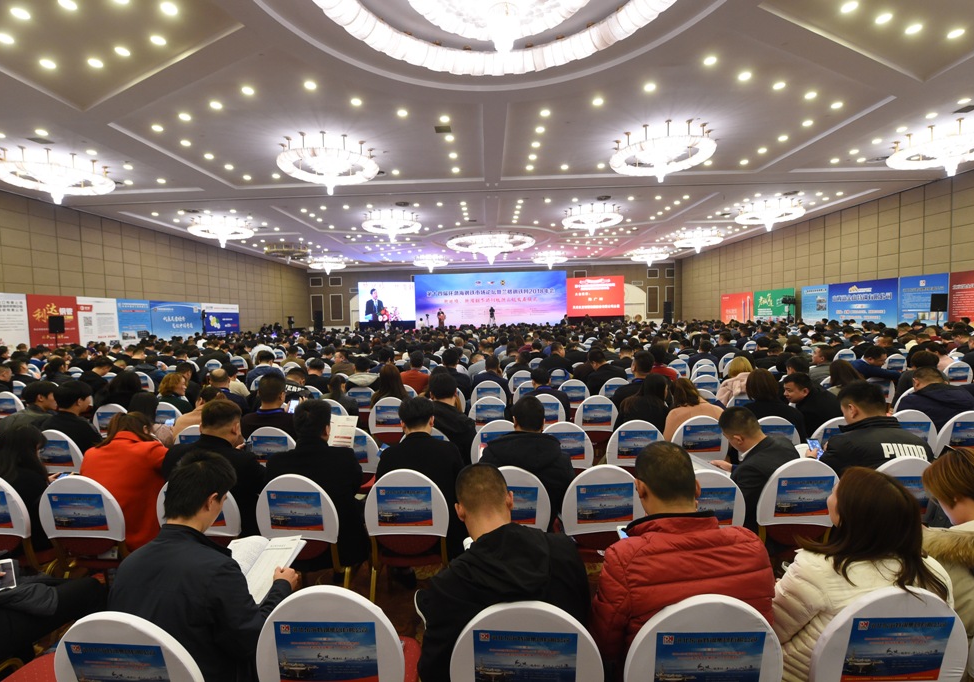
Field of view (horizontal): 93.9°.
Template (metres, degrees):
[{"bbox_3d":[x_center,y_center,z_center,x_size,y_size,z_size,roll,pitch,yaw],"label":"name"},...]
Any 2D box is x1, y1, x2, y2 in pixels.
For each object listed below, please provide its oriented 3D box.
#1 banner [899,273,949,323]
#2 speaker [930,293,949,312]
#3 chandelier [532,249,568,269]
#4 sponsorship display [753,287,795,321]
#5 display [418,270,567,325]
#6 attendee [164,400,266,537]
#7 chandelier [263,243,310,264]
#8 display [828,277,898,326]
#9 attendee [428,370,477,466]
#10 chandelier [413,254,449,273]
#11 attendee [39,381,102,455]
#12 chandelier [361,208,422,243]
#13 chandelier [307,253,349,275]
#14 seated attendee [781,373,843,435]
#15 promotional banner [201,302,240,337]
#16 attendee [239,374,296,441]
[{"bbox_3d":[17.392,-1.138,18.178,0.100,2.940,2.000,-2,3,0],"label":"banner"},{"bbox_3d":[14.624,-1.226,14.715,0.390,0.570,0.360,1,4,41],"label":"speaker"},{"bbox_3d":[4.867,-6.180,34.705,2.650,1.420,2.650,-2,3,0],"label":"chandelier"},{"bbox_3d":[17.900,-1.675,28.476,0.100,2.970,3.990,-2,3,0],"label":"sponsorship display"},{"bbox_3d":[0.367,-3.471,39.373,13.200,4.800,0.150,-2,3,0],"label":"display"},{"bbox_3d":[-1.574,1.000,2.824,0.580,1.280,0.750,-1,3,8],"label":"attendee"},{"bbox_3d":[-12.403,-5.419,28.340,2.900,1.200,2.900,-1,3,0],"label":"chandelier"},{"bbox_3d":[17.860,-1.333,21.785,0.100,2.970,4.040,-2,3,0],"label":"display"},{"bbox_3d":[-0.358,0.894,3.886,0.540,1.290,0.800,-1,3,0],"label":"attendee"},{"bbox_3d":[-4.280,-5.892,34.766,2.650,1.420,2.650,-2,3,0],"label":"chandelier"},{"bbox_3d":[-3.450,0.972,4.008,0.500,1.297,0.730,-1,3,8],"label":"attendee"},{"bbox_3d":[-4.536,-5.292,21.638,2.880,1.200,2.880,-1,3,0],"label":"chandelier"},{"bbox_3d":[-12.469,-5.766,35.625,2.930,1.200,2.930,-1,3,0],"label":"chandelier"},{"bbox_3d":[2.771,0.846,3.852,0.600,1.250,0.750,-4,4,-35],"label":"seated attendee"},{"bbox_3d":[-16.347,-0.772,28.130,0.100,3.000,3.900,-2,3,0],"label":"promotional banner"},{"bbox_3d":[-1.698,0.933,3.913,0.540,1.310,0.750,-1,3,3],"label":"attendee"}]

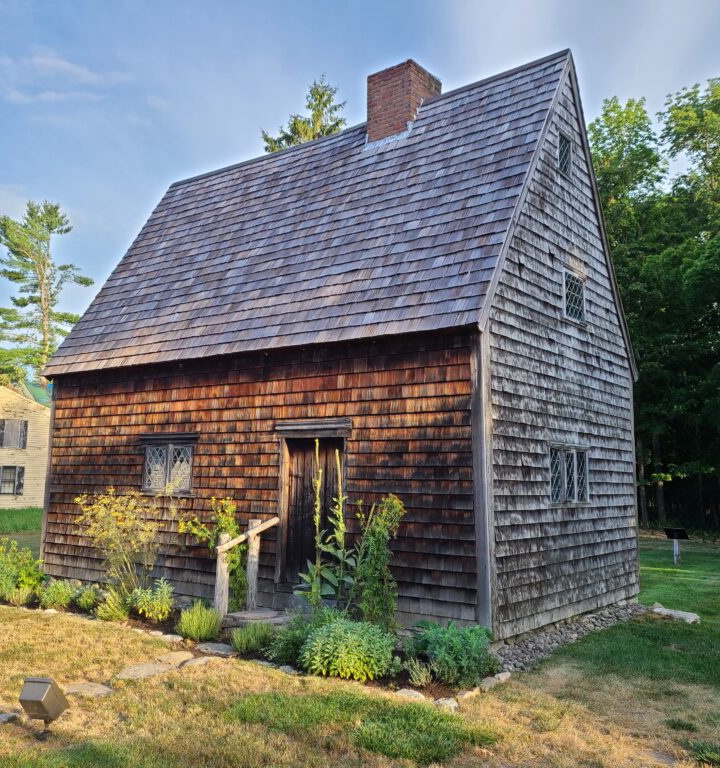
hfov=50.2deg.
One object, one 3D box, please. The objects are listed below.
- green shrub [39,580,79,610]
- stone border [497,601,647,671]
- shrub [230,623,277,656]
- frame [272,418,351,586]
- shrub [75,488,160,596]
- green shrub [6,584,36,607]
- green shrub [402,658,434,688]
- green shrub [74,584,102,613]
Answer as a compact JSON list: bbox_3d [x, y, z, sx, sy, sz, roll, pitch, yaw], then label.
[{"bbox_3d":[-3.799,2.641,9.759,0.480,0.360,0.450,-5,-9,37],"label":"green shrub"},{"bbox_3d":[2.709,2.825,9.041,0.580,0.120,5.000,-5,-9,37],"label":"stone border"},{"bbox_3d":[-1.043,2.479,7.569,0.412,0.236,0.391,1,-7,0],"label":"shrub"},{"bbox_3d":[-0.594,1.449,9.311,1.250,2.000,0.220,-5,-9,37],"label":"frame"},{"bbox_3d":[-3.337,2.198,10.601,1.200,1.500,1.000,-5,-9,37],"label":"shrub"},{"bbox_3d":[-4.574,2.848,10.411,0.410,0.320,0.380,-5,-9,37],"label":"green shrub"},{"bbox_3d":[0.495,2.453,6.520,0.280,0.240,0.260,1,-7,0],"label":"green shrub"},{"bbox_3d":[-3.376,2.652,9.595,0.330,0.310,0.320,-5,-9,37],"label":"green shrub"}]

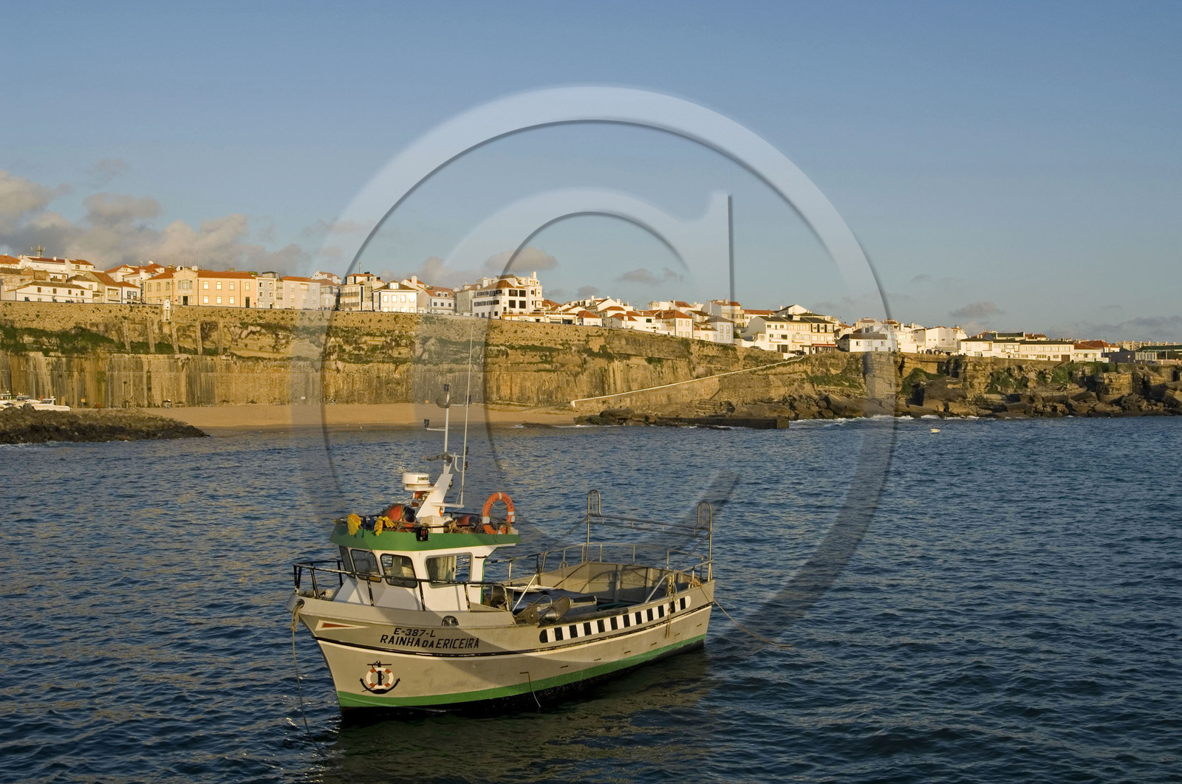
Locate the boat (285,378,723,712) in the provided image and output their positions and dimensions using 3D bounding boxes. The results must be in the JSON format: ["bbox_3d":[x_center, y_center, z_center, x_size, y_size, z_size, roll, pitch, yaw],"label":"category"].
[{"bbox_3d":[-1.670,2.550,21.250,3.250,5.350,9.150,0,0,40],"label":"boat"}]

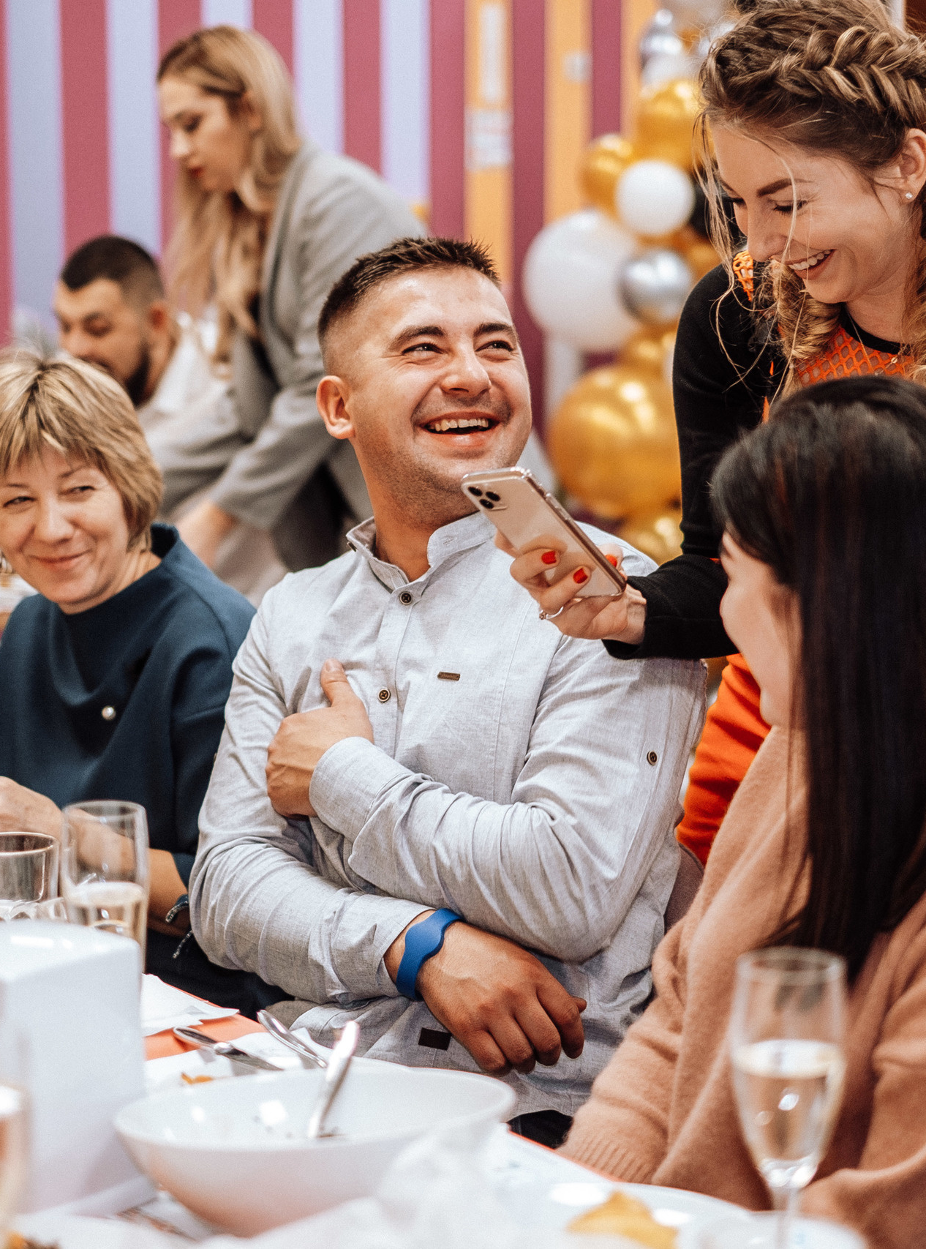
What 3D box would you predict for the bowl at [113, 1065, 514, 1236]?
[{"bbox_3d":[-0.085,0.319,1.658,0.245,0.082,0.200,-2,8,-17],"label":"bowl"}]

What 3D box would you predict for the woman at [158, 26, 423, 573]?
[{"bbox_3d":[-0.235,-0.022,3.983,0.480,1.640,0.450,-4,9,-30],"label":"woman"}]

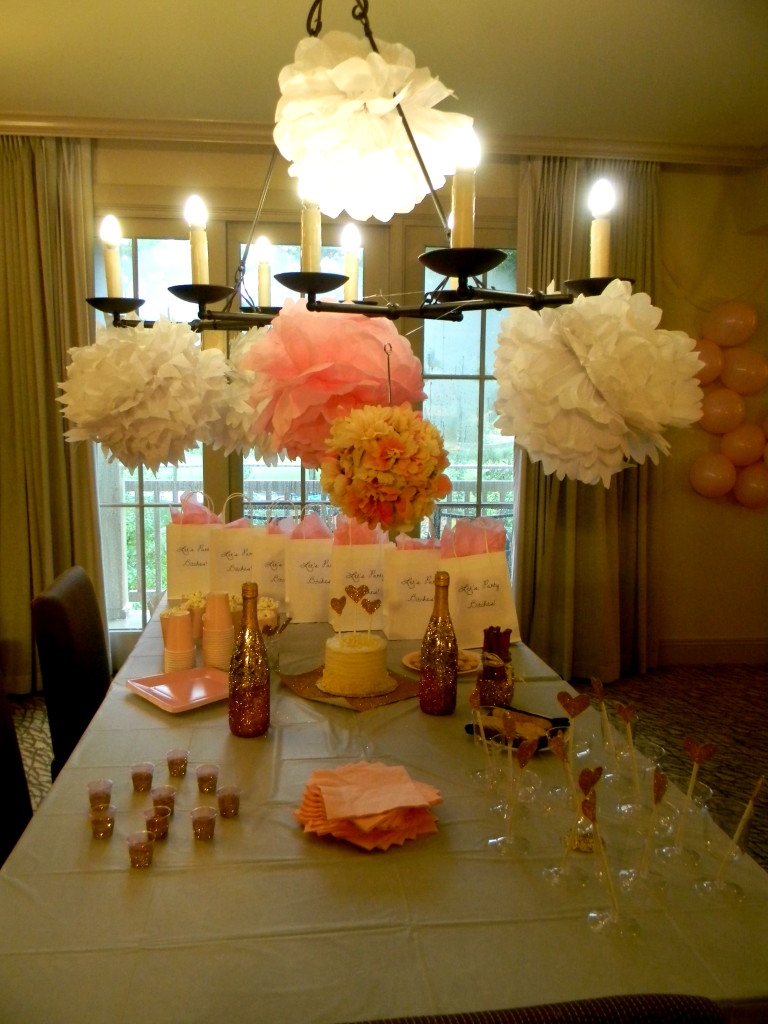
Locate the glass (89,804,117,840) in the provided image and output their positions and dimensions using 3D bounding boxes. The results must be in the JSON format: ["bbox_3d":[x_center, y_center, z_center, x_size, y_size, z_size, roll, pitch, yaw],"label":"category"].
[{"bbox_3d":[-0.445,0.486,1.305,0.042,0.050,0.042,-1,7,-7],"label":"glass"}]

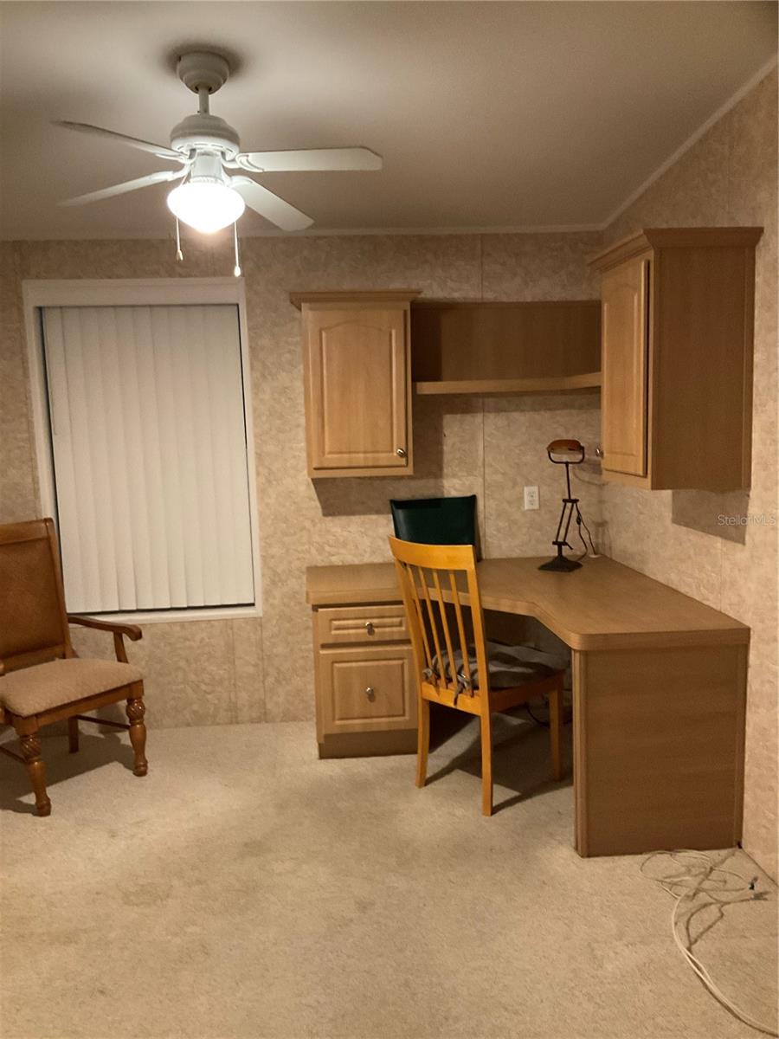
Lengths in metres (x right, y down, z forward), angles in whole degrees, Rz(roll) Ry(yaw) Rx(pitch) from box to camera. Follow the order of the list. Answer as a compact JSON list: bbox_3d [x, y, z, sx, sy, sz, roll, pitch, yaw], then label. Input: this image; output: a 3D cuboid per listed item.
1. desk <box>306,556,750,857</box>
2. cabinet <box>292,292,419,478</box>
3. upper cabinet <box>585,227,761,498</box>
[{"bbox_3d":[0.392,0.667,3.558,1.464,0.759,1.505,-2,7,-4],"label":"desk"},{"bbox_3d":[-0.142,-0.601,3.949,0.562,0.791,0.366,-2,7,-4],"label":"cabinet"},{"bbox_3d":[0.937,-0.516,2.958,0.369,0.789,0.598,-2,7,-4],"label":"upper cabinet"}]

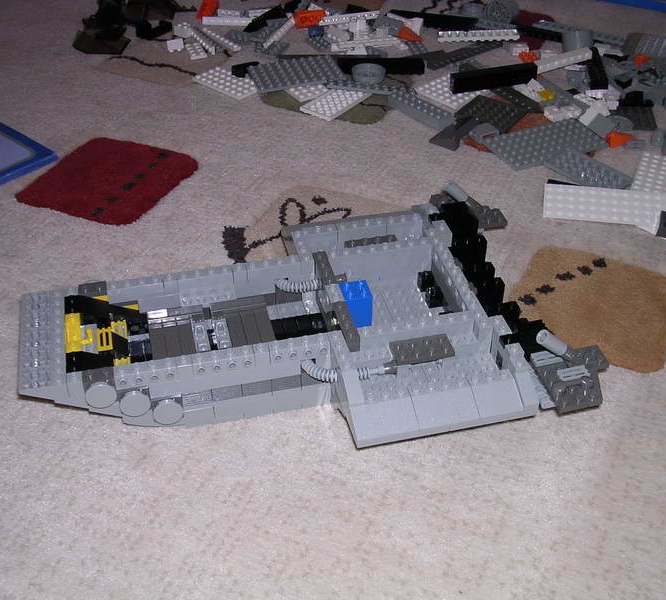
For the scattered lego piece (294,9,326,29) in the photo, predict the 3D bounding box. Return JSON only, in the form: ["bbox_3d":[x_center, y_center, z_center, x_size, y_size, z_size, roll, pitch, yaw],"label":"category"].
[{"bbox_3d":[-0.025,-0.297,0.925,0.032,0.016,0.011,-11,41,-15],"label":"scattered lego piece"}]

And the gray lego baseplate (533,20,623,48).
[{"bbox_3d":[0.259,-0.281,0.921,0.096,0.005,0.016,16,41,17],"label":"gray lego baseplate"}]

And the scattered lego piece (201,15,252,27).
[{"bbox_3d":[-0.108,-0.292,0.925,0.058,0.009,0.009,2,39,1],"label":"scattered lego piece"}]

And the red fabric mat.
[{"bbox_3d":[-0.175,-0.095,0.699,0.106,0.004,0.111,17,43,16],"label":"red fabric mat"}]

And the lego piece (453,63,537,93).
[{"bbox_3d":[0.143,-0.197,0.782,0.080,0.016,0.010,-10,42,-14],"label":"lego piece"}]

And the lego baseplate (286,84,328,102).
[{"bbox_3d":[-0.026,-0.194,0.810,0.034,0.005,0.040,-22,44,-26],"label":"lego baseplate"}]

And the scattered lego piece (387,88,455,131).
[{"bbox_3d":[0.076,-0.166,0.770,0.016,0.011,0.064,-28,46,-29],"label":"scattered lego piece"}]

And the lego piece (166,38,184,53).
[{"bbox_3d":[-0.157,-0.251,0.867,0.016,0.011,0.014,-15,19,-20],"label":"lego piece"}]

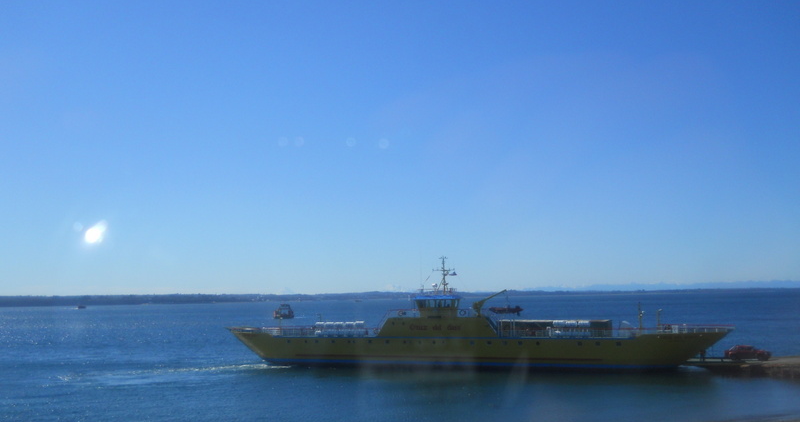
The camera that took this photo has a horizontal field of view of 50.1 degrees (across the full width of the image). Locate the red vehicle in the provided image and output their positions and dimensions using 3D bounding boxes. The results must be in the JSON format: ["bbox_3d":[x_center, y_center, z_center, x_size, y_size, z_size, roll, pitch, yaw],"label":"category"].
[{"bbox_3d":[39.937,16.309,98.393,4.870,1.750,1.800,-4,-6,25],"label":"red vehicle"}]

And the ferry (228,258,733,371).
[{"bbox_3d":[8.012,13.348,113.690,68.100,14.410,14.000,-4,-6,25],"label":"ferry"}]

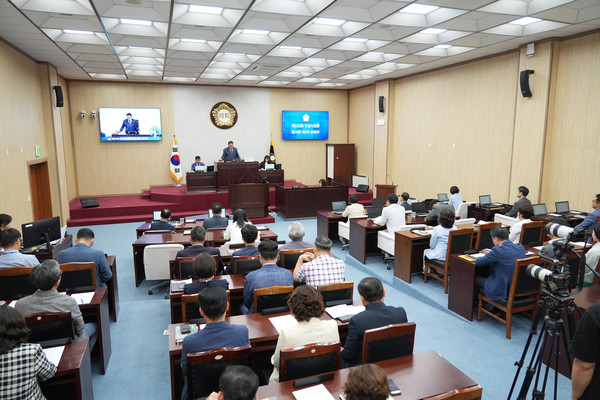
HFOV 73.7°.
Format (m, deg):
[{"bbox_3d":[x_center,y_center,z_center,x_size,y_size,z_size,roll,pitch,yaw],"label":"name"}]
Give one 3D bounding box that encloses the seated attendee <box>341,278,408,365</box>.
[{"bbox_3d":[0.549,1.183,3.178,0.540,1.280,0.720,-4,10,-24],"label":"seated attendee"}]

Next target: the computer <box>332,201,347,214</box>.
[{"bbox_3d":[1.014,0.187,9.715,0.360,0.240,0.290,-3,9,-17],"label":"computer"}]

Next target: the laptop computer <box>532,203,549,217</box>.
[{"bbox_3d":[4.919,0.220,8.031,0.360,0.240,0.290,-4,10,-22],"label":"laptop computer"}]

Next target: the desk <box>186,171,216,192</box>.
[{"bbox_3d":[-3.501,-0.662,14.247,1.020,0.720,0.650,-3,10,-19],"label":"desk"}]

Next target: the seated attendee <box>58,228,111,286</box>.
[{"bbox_3d":[-2.543,0.962,4.873,0.560,1.250,0.780,-3,9,-13],"label":"seated attendee"}]

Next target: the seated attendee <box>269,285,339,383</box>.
[{"bbox_3d":[-0.007,1.226,2.985,0.500,1.260,0.720,-3,10,-19],"label":"seated attendee"}]

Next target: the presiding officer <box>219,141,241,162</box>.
[{"bbox_3d":[-2.438,-1.243,14.339,0.550,1.680,0.400,-3,9,-19],"label":"presiding officer"}]

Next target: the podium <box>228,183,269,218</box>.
[{"bbox_3d":[-1.708,0.009,13.385,1.220,1.140,0.680,-3,10,-19],"label":"podium"}]

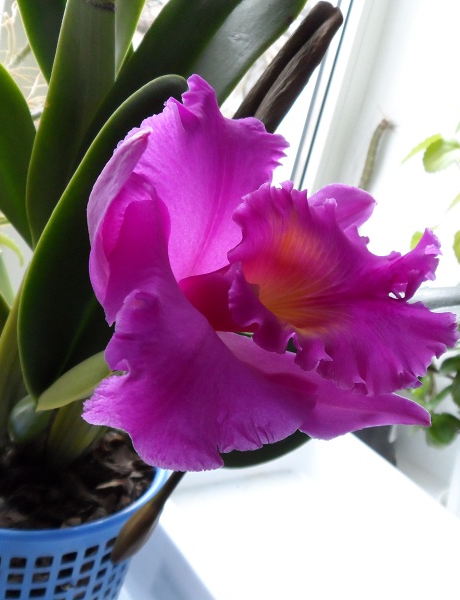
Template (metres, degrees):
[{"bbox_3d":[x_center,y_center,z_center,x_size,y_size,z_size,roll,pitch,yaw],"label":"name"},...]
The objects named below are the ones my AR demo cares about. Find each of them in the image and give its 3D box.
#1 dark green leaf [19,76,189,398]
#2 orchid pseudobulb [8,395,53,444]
[{"bbox_3d":[-0.060,-0.028,0.315,0.058,0.175,0.035,21,14,-27],"label":"dark green leaf"},{"bbox_3d":[-0.103,0.062,0.337,0.022,0.027,0.021,17,18,-13],"label":"orchid pseudobulb"}]

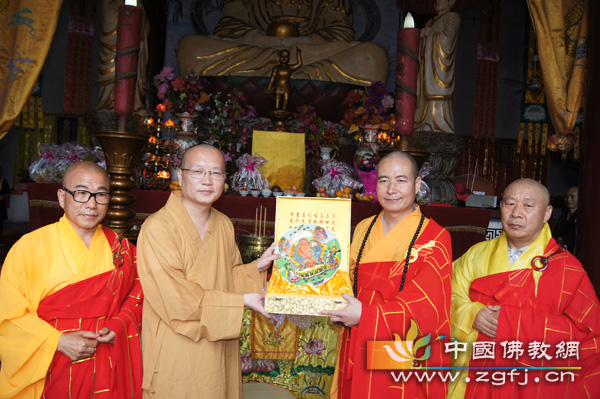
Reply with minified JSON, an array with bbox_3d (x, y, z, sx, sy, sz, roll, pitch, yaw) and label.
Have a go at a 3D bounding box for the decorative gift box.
[{"bbox_3d":[0.040,0.183,1.560,0.280,0.325,0.295,2,10,2],"label":"decorative gift box"}]

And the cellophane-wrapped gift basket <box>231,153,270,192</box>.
[{"bbox_3d":[-0.539,-0.294,4.900,0.420,0.430,0.360,3,0,-3],"label":"cellophane-wrapped gift basket"}]

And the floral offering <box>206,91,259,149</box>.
[{"bbox_3d":[-0.811,-0.960,5.400,0.590,0.660,0.480,3,-1,-6],"label":"floral offering"}]

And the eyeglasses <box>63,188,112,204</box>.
[{"bbox_3d":[-0.748,-0.014,1.580,0.143,0.045,0.140,4,6,-41],"label":"eyeglasses"}]

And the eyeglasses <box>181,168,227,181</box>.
[{"bbox_3d":[-0.361,-0.094,1.660,0.140,0.042,0.140,3,5,-31],"label":"eyeglasses"}]

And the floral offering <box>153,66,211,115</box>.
[{"bbox_3d":[-1.397,-1.285,5.300,0.640,0.530,0.500,3,-1,-11],"label":"floral offering"}]

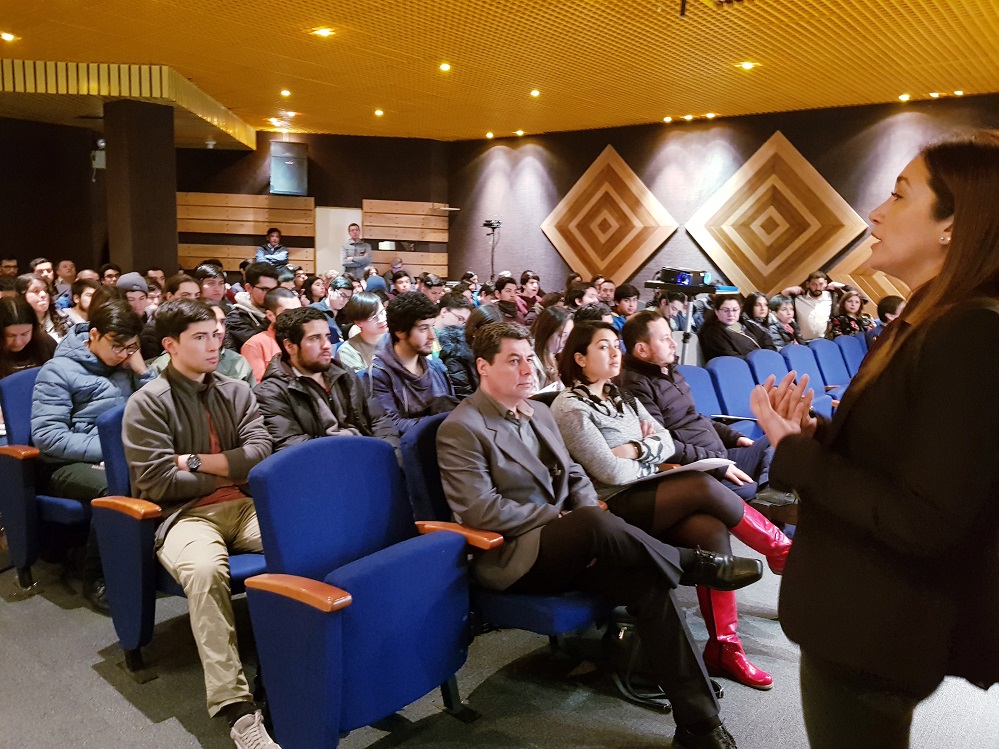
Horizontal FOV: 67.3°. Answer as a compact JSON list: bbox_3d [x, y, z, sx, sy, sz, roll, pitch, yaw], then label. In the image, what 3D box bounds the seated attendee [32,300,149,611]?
[{"bbox_3d":[-1.613,0.295,3.198,0.710,1.205,0.600,9,11,38],"label":"seated attendee"}]

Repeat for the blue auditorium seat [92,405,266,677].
[{"bbox_3d":[-0.986,0.544,2.655,0.630,0.910,0.620,8,10,38],"label":"blue auditorium seat"}]

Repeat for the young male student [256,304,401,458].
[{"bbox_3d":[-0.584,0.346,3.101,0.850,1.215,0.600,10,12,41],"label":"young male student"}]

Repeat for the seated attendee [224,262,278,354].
[{"bbox_3d":[-1.339,-0.026,4.792,0.850,1.350,0.560,10,12,40],"label":"seated attendee"}]

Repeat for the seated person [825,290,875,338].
[{"bbox_3d":[3.610,-0.209,7.681,0.520,1.270,0.700,1,8,-10],"label":"seated person"}]

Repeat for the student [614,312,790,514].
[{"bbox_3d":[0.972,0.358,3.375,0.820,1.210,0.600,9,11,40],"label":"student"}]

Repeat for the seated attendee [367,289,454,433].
[{"bbox_3d":[-0.257,0.304,3.304,0.800,1.250,0.560,9,11,38],"label":"seated attendee"}]

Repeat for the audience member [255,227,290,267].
[{"bbox_3d":[-3.100,-1.135,10.146,0.520,1.710,0.360,0,9,-12],"label":"audience member"}]

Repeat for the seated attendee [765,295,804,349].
[{"bbox_3d":[2.850,-0.131,7.070,0.820,1.210,0.540,10,12,41],"label":"seated attendee"}]

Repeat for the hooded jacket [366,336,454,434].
[{"bbox_3d":[-0.359,0.117,3.351,0.440,0.620,0.540,9,11,38],"label":"hooded jacket"}]

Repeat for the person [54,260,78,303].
[{"bbox_3d":[-4.108,-0.490,7.343,0.540,1.240,0.830,-6,12,-43],"label":"person"}]

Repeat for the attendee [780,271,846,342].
[{"bbox_3d":[3.131,-0.256,7.475,0.660,1.560,0.420,2,8,3],"label":"attendee"}]

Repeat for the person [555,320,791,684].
[{"bbox_3d":[0.625,0.439,2.787,1.010,1.225,0.540,10,12,40],"label":"person"}]

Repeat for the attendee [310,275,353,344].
[{"bbox_3d":[-1.195,-0.205,6.236,0.820,1.230,0.530,10,12,40],"label":"attendee"}]

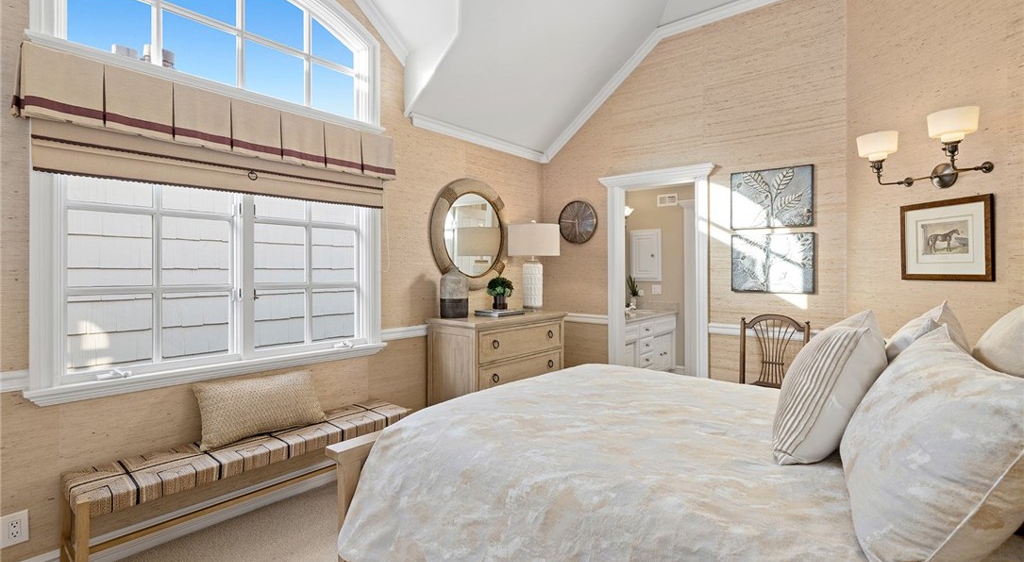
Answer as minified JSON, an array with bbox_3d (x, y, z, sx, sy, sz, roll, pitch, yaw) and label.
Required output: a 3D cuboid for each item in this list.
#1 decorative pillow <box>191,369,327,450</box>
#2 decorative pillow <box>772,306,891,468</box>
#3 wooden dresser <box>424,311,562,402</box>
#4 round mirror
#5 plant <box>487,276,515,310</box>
[{"bbox_3d":[-1.308,0.645,2.405,0.130,0.320,0.600,-28,-17,38],"label":"decorative pillow"},{"bbox_3d":[0.968,0.306,1.391,0.190,0.460,0.480,32,21,36],"label":"decorative pillow"},{"bbox_3d":[-0.083,0.748,3.541,0.530,0.955,1.060,0,1,41],"label":"wooden dresser"},{"bbox_3d":[-0.322,-0.368,3.663,0.050,0.890,0.880,0,1,41],"label":"round mirror"},{"bbox_3d":[-0.095,0.100,3.698,0.215,0.270,0.215,0,1,0],"label":"plant"}]

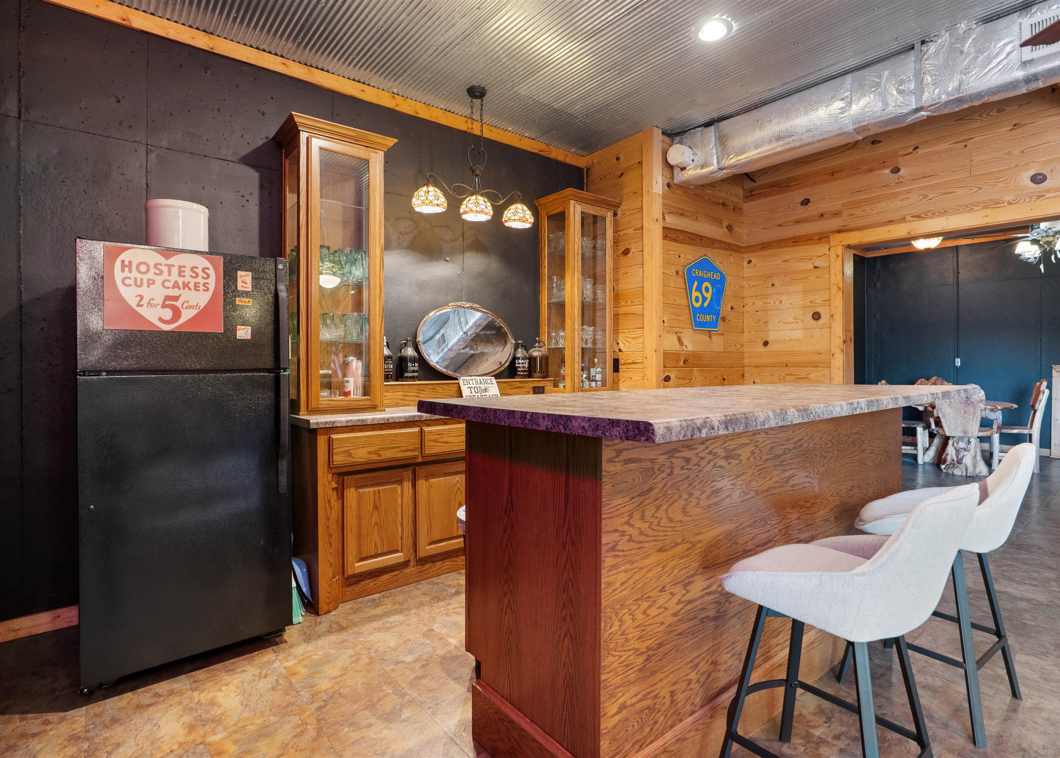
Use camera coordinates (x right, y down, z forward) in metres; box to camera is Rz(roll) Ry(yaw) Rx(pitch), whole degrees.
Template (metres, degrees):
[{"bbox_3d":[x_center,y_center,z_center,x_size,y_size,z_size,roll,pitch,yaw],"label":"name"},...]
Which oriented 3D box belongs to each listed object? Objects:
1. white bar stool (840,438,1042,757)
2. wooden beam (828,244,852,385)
[{"bbox_3d":[1.475,0.678,1.843,0.480,0.956,0.530,-1,2,-36],"label":"white bar stool"},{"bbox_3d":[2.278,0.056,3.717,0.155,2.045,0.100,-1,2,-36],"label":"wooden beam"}]

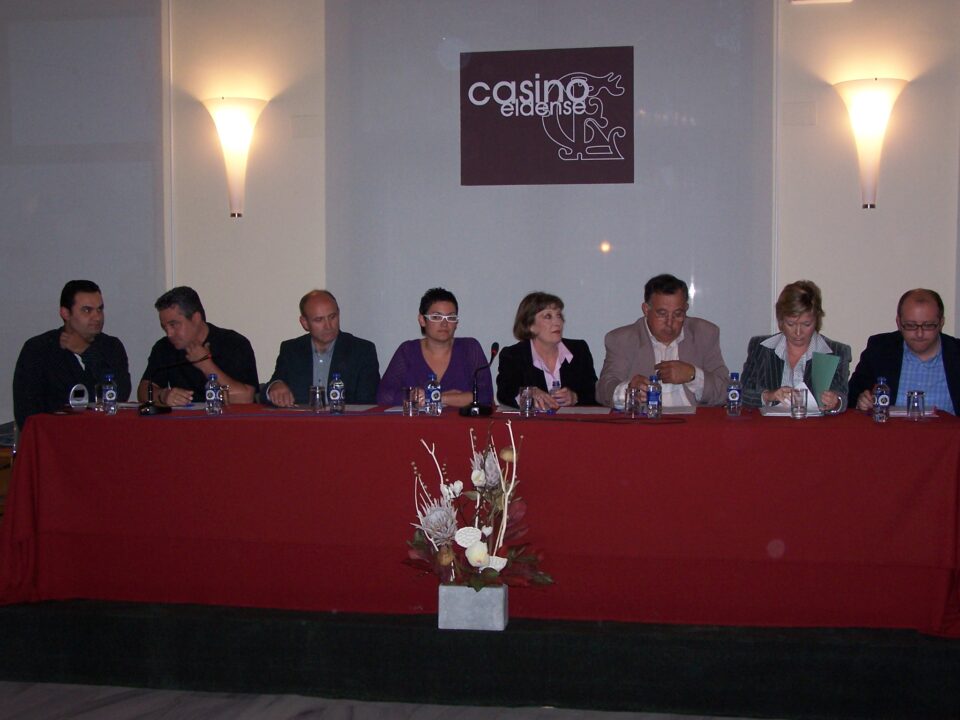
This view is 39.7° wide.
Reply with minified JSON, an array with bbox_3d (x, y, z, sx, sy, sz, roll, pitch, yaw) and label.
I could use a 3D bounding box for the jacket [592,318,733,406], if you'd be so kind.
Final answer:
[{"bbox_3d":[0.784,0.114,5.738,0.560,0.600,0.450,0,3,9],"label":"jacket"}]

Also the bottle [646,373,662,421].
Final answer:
[{"bbox_3d":[0.705,0.143,5.375,0.061,0.174,0.061,0,3,9],"label":"bottle"}]

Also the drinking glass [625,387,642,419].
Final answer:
[{"bbox_3d":[0.615,0.173,5.336,0.064,0.117,0.064,0,3,9],"label":"drinking glass"}]

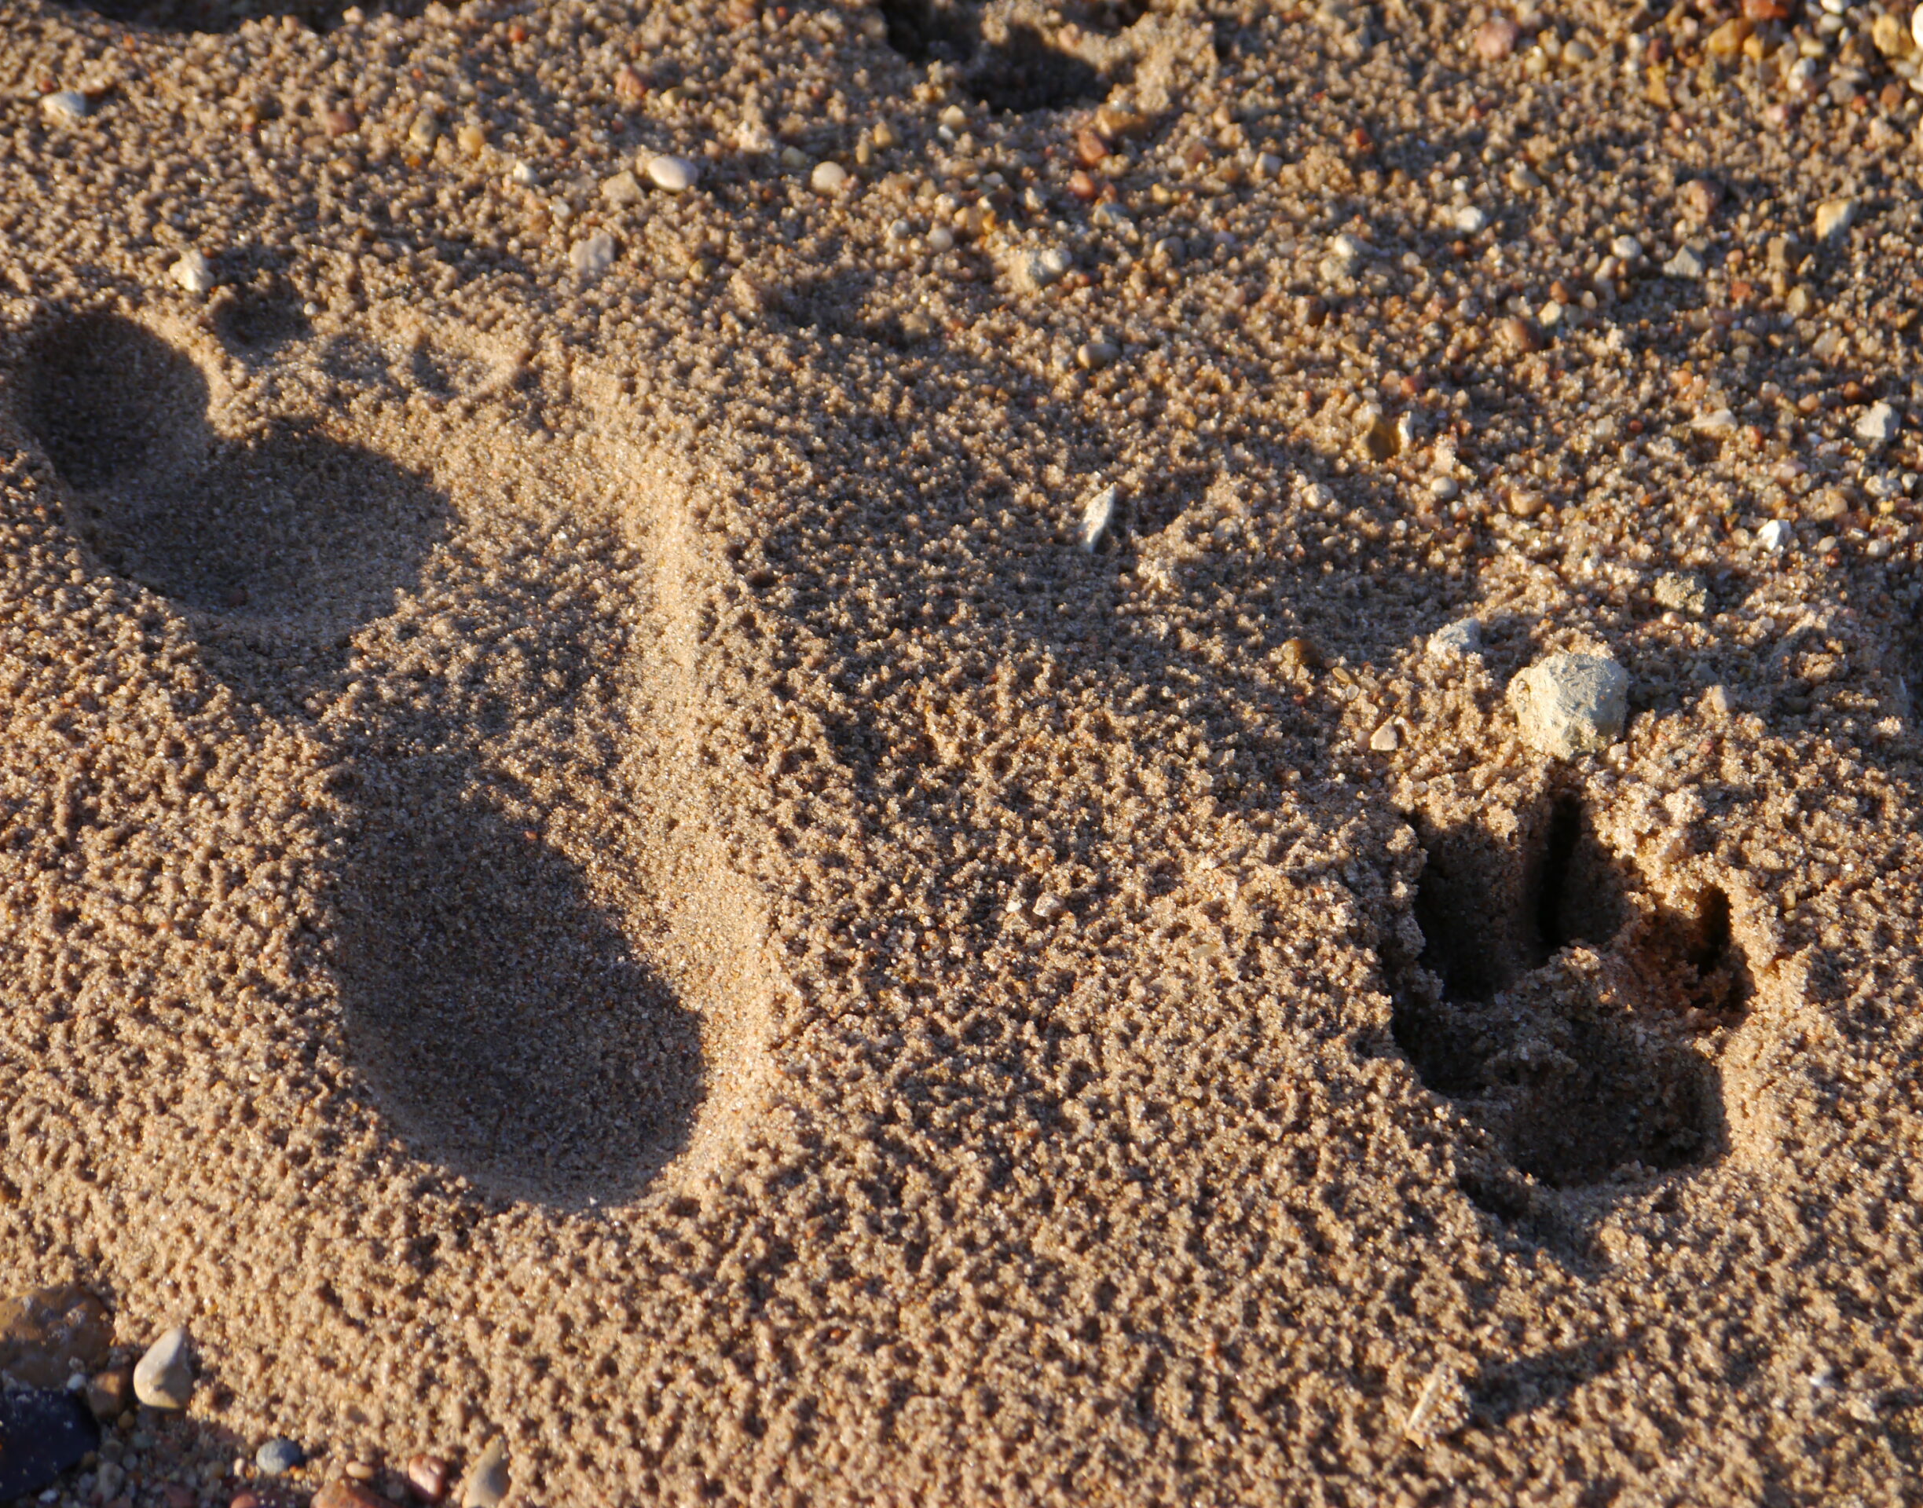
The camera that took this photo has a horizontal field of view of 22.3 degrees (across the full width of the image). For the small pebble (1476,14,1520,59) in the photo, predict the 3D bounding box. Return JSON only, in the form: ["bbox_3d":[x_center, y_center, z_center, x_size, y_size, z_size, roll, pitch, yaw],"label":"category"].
[{"bbox_3d":[0.118,-0.158,1.075,0.010,0.008,0.011,0,51,0],"label":"small pebble"}]

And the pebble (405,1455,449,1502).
[{"bbox_3d":[-0.082,0.112,0.753,0.007,0.006,0.008,0,43,0],"label":"pebble"}]

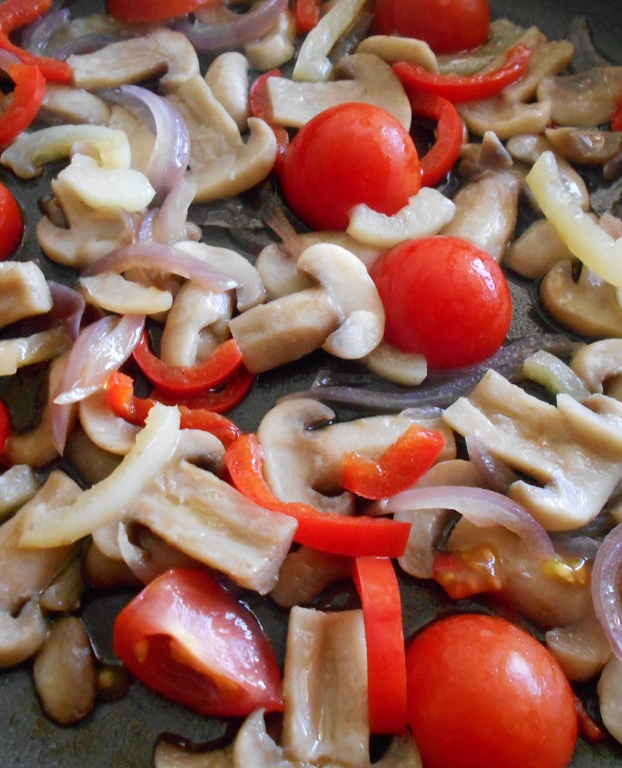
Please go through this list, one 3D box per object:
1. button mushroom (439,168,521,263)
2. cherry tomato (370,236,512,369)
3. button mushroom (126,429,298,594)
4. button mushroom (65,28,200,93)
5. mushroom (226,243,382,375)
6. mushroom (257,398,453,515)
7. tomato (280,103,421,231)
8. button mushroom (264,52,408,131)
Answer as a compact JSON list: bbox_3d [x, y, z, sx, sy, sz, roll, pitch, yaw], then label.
[{"bbox_3d":[0.045,-0.042,0.200,0.021,0.013,0.035,17,66,8],"label":"button mushroom"},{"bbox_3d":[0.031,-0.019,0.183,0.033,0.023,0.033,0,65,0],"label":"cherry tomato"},{"bbox_3d":[-0.022,0.029,0.162,0.035,0.012,0.029,25,64,11],"label":"button mushroom"},{"bbox_3d":[-0.048,-0.083,0.211,0.034,0.012,0.023,-9,56,-9],"label":"button mushroom"},{"bbox_3d":[-0.001,-0.013,0.179,0.036,0.013,0.027,-20,65,-13],"label":"mushroom"},{"bbox_3d":[0.011,0.015,0.172,0.043,0.011,0.026,-5,65,-2],"label":"mushroom"},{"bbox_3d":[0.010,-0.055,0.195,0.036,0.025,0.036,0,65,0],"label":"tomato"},{"bbox_3d":[0.007,-0.072,0.209,0.038,0.012,0.030,-4,62,-5],"label":"button mushroom"}]

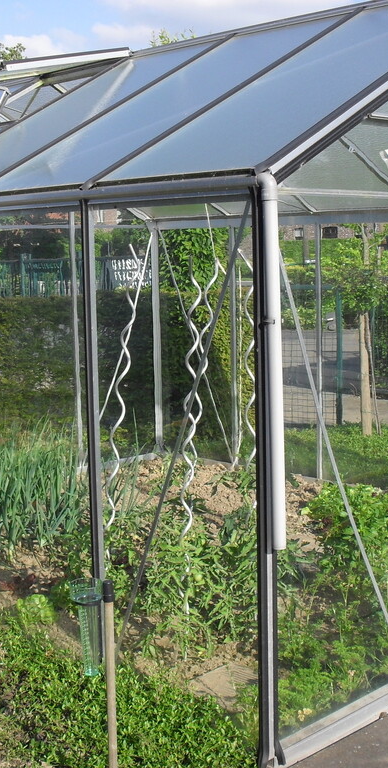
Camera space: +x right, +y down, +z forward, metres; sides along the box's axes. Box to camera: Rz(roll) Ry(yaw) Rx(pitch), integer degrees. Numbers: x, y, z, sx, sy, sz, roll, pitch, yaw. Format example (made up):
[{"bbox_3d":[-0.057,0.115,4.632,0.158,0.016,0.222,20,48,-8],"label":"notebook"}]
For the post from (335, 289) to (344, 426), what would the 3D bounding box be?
[{"bbox_3d":[1.257,-0.232,8.960,0.058,1.220,0.058,-1,7,0],"label":"post"}]

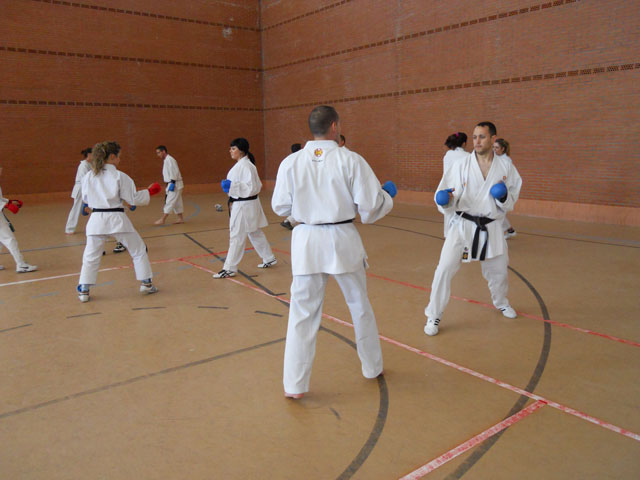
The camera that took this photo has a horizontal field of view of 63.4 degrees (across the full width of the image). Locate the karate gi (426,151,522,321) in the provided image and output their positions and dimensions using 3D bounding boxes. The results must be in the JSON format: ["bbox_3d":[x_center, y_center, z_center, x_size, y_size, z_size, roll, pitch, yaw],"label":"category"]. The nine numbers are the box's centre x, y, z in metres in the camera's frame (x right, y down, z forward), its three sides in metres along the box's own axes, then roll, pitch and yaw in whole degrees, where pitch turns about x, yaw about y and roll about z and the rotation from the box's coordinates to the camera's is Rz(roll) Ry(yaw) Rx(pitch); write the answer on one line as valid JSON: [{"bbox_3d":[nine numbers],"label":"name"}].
[{"bbox_3d":[1.269,-0.051,4.328,0.760,1.400,0.550,2,10,14],"label":"karate gi"}]

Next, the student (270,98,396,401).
[{"bbox_3d":[0.101,0.050,3.277,0.680,1.730,0.600,2,10,16],"label":"student"}]

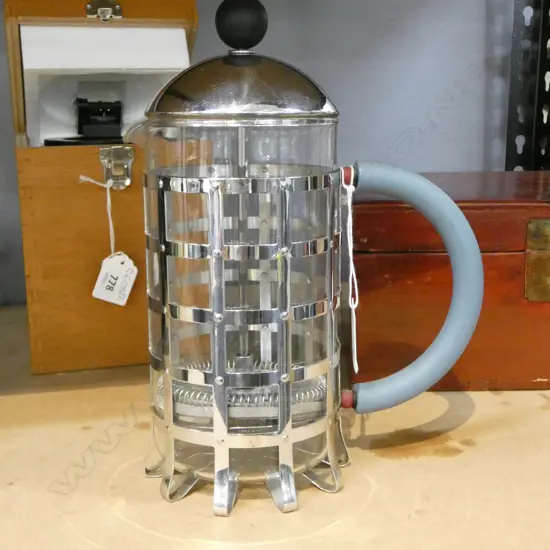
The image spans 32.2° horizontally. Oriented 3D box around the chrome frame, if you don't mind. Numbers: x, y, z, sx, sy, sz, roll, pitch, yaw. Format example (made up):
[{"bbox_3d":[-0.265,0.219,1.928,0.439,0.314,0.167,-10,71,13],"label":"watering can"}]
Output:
[{"bbox_3d":[-0.016,0.026,0.494,0.108,0.163,0.108,0,11,0],"label":"chrome frame"}]

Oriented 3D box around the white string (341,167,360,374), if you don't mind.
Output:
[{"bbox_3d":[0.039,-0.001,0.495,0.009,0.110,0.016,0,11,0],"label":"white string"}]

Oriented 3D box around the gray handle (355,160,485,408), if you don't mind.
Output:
[{"bbox_3d":[0.075,0.007,0.500,0.071,0.135,0.015,-1,11,-6],"label":"gray handle"}]

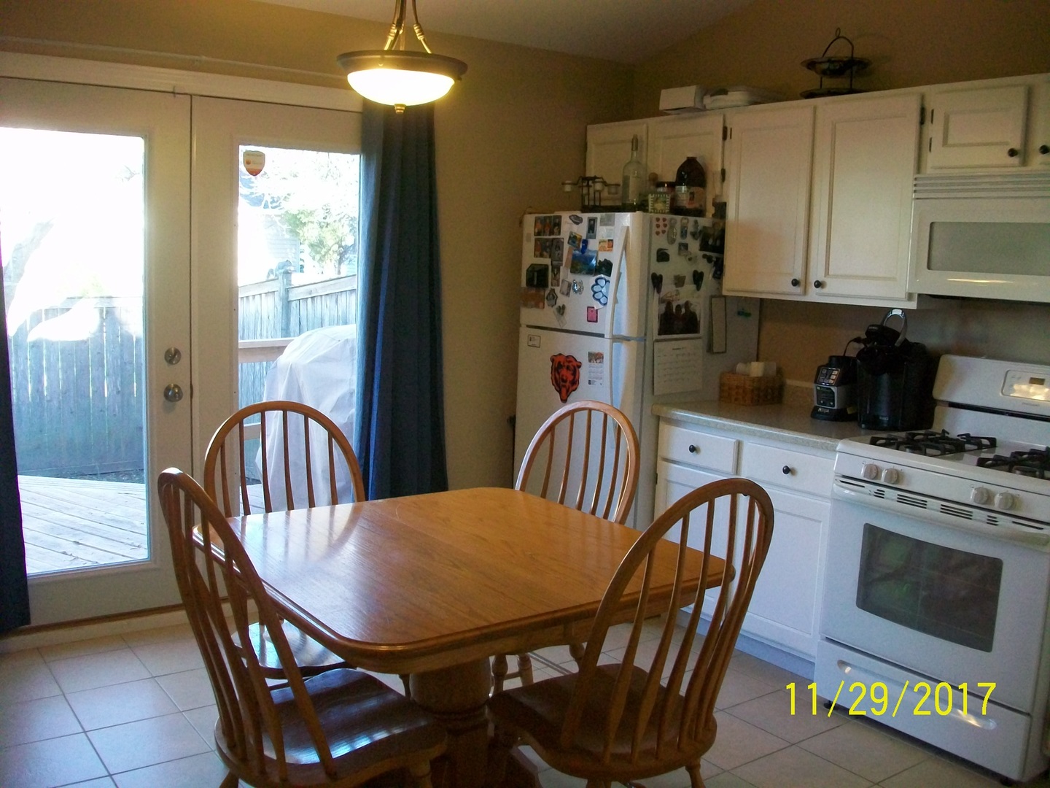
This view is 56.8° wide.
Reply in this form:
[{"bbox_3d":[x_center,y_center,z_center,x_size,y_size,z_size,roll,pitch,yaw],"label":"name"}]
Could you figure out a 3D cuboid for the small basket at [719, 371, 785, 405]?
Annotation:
[{"bbox_3d":[0.980,-0.024,4.181,0.220,0.120,0.165,-3,9,-37],"label":"small basket"}]

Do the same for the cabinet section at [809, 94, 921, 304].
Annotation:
[{"bbox_3d":[1.337,-0.708,3.594,0.300,0.730,0.420,-4,10,-37],"label":"cabinet section"}]

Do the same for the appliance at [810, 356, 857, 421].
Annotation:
[{"bbox_3d":[1.210,-0.026,3.673,0.185,0.240,0.155,-4,10,-40],"label":"appliance"}]

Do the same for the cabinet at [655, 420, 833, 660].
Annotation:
[{"bbox_3d":[1.027,0.531,3.829,0.620,0.830,0.915,-3,9,-37],"label":"cabinet"}]

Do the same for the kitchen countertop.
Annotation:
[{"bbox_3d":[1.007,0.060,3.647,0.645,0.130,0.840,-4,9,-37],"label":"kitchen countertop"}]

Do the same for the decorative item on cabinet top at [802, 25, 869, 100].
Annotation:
[{"bbox_3d":[1.191,-1.254,3.723,0.270,0.310,0.270,-3,9,-37],"label":"decorative item on cabinet top"}]

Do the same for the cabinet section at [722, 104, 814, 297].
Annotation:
[{"bbox_3d":[1.078,-0.767,3.940,0.300,0.730,0.425,-4,10,-37],"label":"cabinet section"}]

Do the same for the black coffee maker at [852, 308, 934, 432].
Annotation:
[{"bbox_3d":[1.346,-0.091,3.518,0.230,0.420,0.190,-5,10,-42],"label":"black coffee maker"}]

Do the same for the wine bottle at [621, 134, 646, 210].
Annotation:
[{"bbox_3d":[0.459,-0.916,4.074,0.100,0.347,0.100,2,7,0],"label":"wine bottle"}]

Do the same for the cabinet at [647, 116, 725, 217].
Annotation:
[{"bbox_3d":[0.778,-0.972,4.141,0.320,0.385,0.440,-4,9,-37],"label":"cabinet"}]

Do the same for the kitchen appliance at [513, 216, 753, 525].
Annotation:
[{"bbox_3d":[0.478,0.061,4.381,0.780,1.685,0.735,-3,9,-37],"label":"kitchen appliance"}]

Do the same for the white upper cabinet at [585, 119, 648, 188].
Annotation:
[{"bbox_3d":[0.533,-1.081,4.624,0.315,0.380,0.450,-3,9,-37],"label":"white upper cabinet"}]

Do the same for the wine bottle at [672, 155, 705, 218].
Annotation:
[{"bbox_3d":[0.665,-0.826,3.886,0.128,0.250,0.128,2,8,0],"label":"wine bottle"}]

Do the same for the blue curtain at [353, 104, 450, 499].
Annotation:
[{"bbox_3d":[-0.541,-0.265,4.322,0.490,2.120,0.120,-4,9,-37],"label":"blue curtain"}]

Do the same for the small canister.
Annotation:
[{"bbox_3d":[0.544,-0.781,3.901,0.105,0.144,0.105,-4,9,-37],"label":"small canister"}]

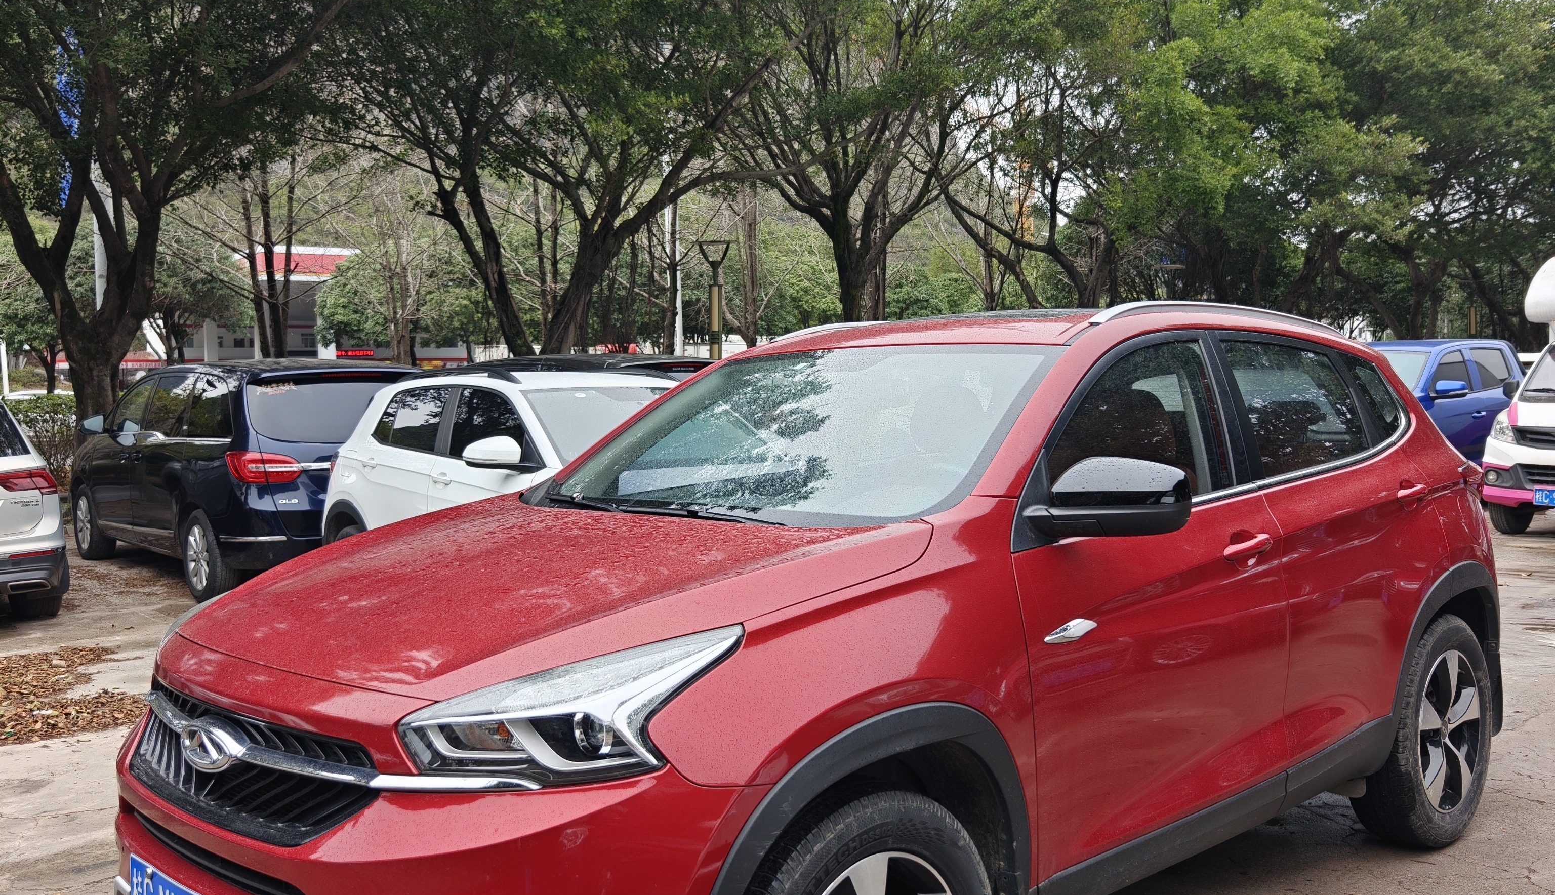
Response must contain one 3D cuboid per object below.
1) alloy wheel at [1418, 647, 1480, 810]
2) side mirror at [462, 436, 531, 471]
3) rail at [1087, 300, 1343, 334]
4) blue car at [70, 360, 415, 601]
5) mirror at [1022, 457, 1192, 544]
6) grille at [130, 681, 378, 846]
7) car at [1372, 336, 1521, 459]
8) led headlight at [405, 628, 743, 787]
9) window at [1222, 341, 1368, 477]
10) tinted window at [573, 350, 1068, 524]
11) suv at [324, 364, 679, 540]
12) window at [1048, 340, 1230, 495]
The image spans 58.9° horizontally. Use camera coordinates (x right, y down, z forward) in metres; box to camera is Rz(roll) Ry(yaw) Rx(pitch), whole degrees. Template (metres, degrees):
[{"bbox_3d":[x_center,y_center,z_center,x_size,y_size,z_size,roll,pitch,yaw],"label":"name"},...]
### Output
[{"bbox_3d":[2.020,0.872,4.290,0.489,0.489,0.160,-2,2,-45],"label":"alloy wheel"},{"bbox_3d":[-1.545,0.023,7.472,0.270,0.175,0.170,-2,2,-42],"label":"side mirror"},{"bbox_3d":[1.307,-0.363,3.913,1.520,0.090,0.060,-2,2,-45],"label":"rail"},{"bbox_3d":[-4.620,0.170,11.950,1.880,1.800,5.150,-3,4,-40],"label":"blue car"},{"bbox_3d":[0.667,0.099,2.758,0.210,0.178,0.240,-2,2,-45],"label":"mirror"},{"bbox_3d":[-0.966,0.547,2.463,0.140,0.210,0.940,-2,2,-45],"label":"grille"},{"bbox_3d":[7.250,-0.240,15.550,5.300,1.820,1.900,-2,2,-38],"label":"car"},{"bbox_3d":[-0.304,0.405,2.171,0.520,0.220,0.340,-2,2,-45],"label":"led headlight"},{"bbox_3d":[1.448,-0.102,3.822,0.740,0.390,0.060,-2,-20,-45],"label":"window"},{"bbox_3d":[0.018,-0.053,3.437,1.420,0.140,0.840,0,34,45],"label":"tinted window"},{"bbox_3d":[-1.171,0.321,8.378,1.800,1.620,4.250,-2,2,-42],"label":"suv"},{"bbox_3d":[0.799,-0.067,3.165,0.870,0.370,0.160,-2,2,-45],"label":"window"}]

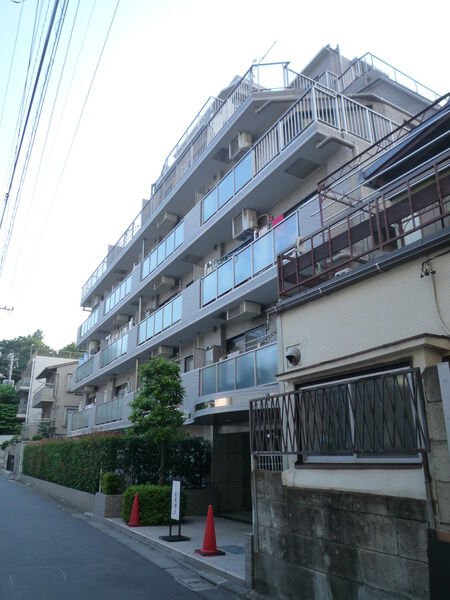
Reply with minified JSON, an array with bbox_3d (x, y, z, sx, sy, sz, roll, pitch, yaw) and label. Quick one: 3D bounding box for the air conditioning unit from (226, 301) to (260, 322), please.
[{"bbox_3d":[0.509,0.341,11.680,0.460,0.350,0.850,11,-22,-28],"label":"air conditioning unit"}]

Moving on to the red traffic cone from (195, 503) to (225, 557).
[{"bbox_3d":[-0.241,3.766,7.132,0.390,0.705,0.410,11,-22,-28],"label":"red traffic cone"}]

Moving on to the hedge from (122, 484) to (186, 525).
[{"bbox_3d":[-1.688,4.843,10.262,1.070,0.780,1.250,11,-22,-28],"label":"hedge"}]

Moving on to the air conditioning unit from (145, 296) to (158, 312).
[{"bbox_3d":[-3.329,0.249,19.625,0.290,0.560,0.700,11,-22,-29],"label":"air conditioning unit"}]

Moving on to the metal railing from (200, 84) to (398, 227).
[{"bbox_3d":[1.842,-3.394,12.601,2.750,1.038,5.450,11,-22,-28],"label":"metal railing"}]

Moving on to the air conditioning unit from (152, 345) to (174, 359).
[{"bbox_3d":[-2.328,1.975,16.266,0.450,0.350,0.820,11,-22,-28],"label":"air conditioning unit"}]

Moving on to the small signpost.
[{"bbox_3d":[-0.926,4.033,8.364,0.450,1.030,0.460,11,-22,-28],"label":"small signpost"}]

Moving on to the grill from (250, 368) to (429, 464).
[{"bbox_3d":[1.015,1.358,4.758,0.070,0.765,2.660,11,-22,-28],"label":"grill"}]

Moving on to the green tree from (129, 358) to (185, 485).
[{"bbox_3d":[-1.787,3.532,11.854,1.500,4.100,1.500,11,-22,-29],"label":"green tree"}]

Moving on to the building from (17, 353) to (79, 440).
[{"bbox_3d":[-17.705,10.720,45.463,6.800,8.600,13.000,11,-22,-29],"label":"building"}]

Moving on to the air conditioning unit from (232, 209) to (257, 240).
[{"bbox_3d":[0.586,-2.258,12.848,0.300,0.660,0.800,11,-22,-29],"label":"air conditioning unit"}]

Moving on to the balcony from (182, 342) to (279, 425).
[{"bbox_3d":[0.463,2.384,11.566,1.300,1.420,5.400,11,-22,-29],"label":"balcony"}]

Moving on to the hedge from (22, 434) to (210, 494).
[{"bbox_3d":[-6.913,7.645,20.618,2.800,1.680,20.000,11,-22,-28],"label":"hedge"}]

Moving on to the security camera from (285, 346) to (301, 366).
[{"bbox_3d":[0.840,0.689,5.251,0.140,0.195,0.150,11,-22,-28],"label":"security camera"}]

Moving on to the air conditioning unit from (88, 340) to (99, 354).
[{"bbox_3d":[-8.100,2.899,26.762,0.300,0.660,0.800,11,-22,-29],"label":"air conditioning unit"}]

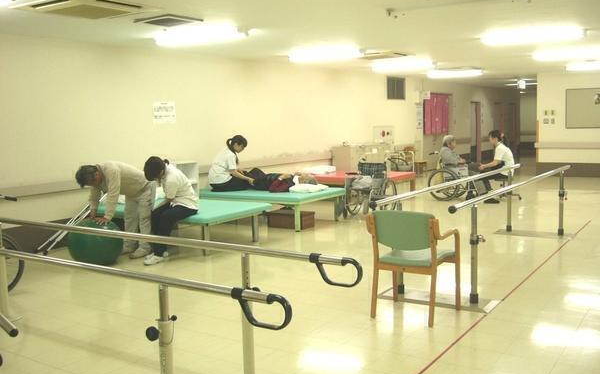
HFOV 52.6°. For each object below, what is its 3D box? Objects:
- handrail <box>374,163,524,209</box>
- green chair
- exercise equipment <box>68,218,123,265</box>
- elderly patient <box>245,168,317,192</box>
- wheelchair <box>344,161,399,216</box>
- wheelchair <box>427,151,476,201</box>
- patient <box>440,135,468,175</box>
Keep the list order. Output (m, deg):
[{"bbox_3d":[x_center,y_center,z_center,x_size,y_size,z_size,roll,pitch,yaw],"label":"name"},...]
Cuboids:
[{"bbox_3d":[1.717,-0.077,6.240,0.050,0.050,4.220,2,7,34],"label":"handrail"},{"bbox_3d":[0.830,0.539,4.431,0.545,0.790,0.530,2,7,34],"label":"green chair"},{"bbox_3d":[-2.140,0.578,6.371,0.590,0.530,0.590,2,7,34],"label":"exercise equipment"},{"bbox_3d":[-0.378,-0.117,9.113,1.420,0.350,0.500,2,7,34],"label":"elderly patient"},{"bbox_3d":[0.987,0.029,9.105,0.640,0.870,0.950,2,7,34],"label":"wheelchair"},{"bbox_3d":[2.812,-0.210,10.886,0.940,0.880,0.610,1,7,30],"label":"wheelchair"},{"bbox_3d":[2.892,-0.412,10.816,0.740,1.080,0.480,1,7,30],"label":"patient"}]

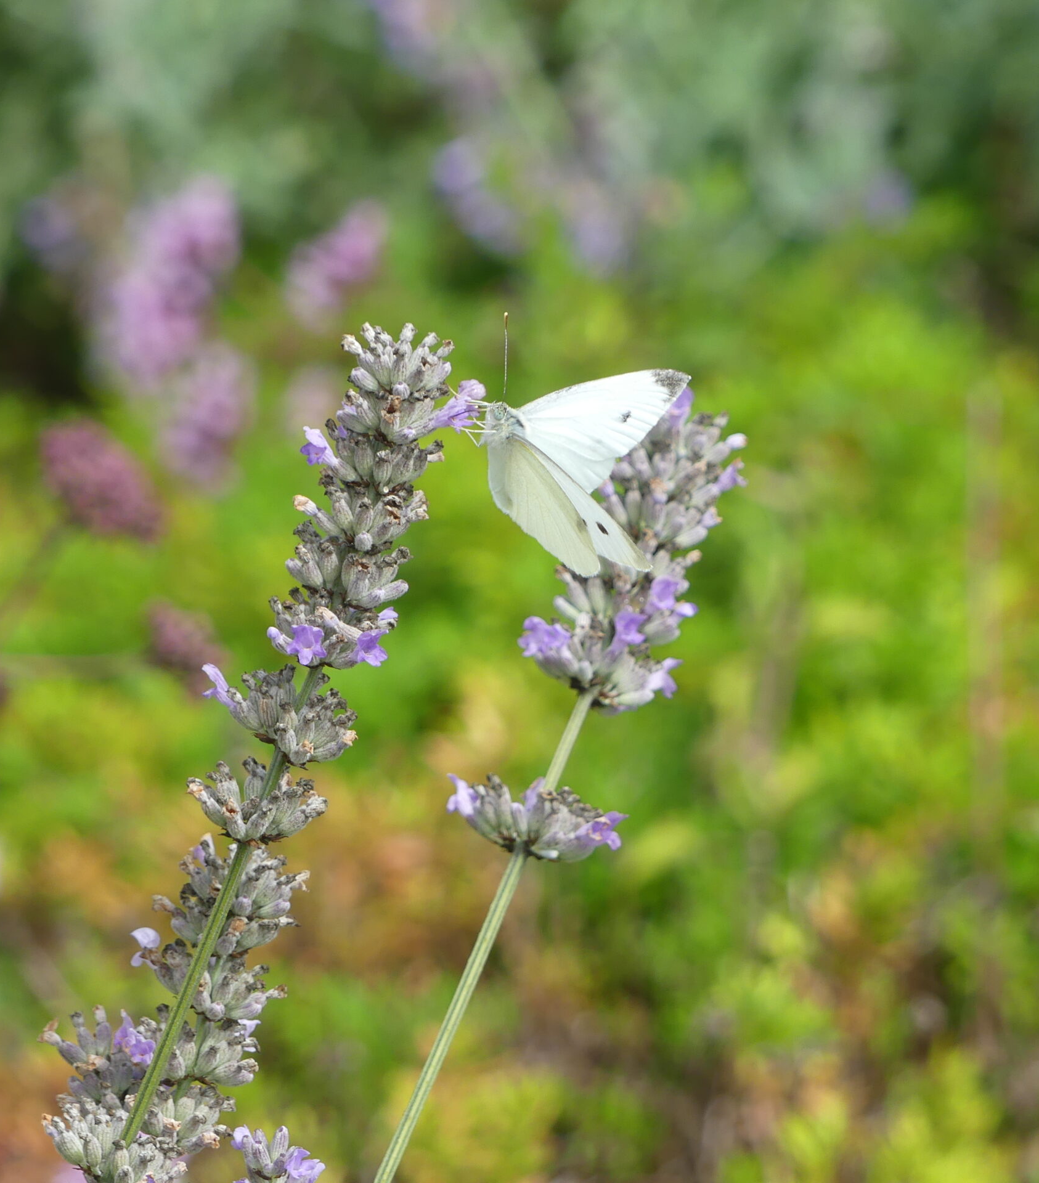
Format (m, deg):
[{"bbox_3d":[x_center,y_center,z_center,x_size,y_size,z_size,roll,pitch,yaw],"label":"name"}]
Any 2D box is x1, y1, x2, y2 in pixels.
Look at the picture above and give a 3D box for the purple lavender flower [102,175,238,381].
[{"bbox_3d":[-0.056,-0.050,2.650,0.016,0.032,0.016,19,16,0],"label":"purple lavender flower"}]

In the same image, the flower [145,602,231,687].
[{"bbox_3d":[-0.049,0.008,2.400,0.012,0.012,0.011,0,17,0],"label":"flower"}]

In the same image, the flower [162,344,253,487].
[{"bbox_3d":[-0.049,-0.028,2.600,0.012,0.021,0.012,15,16,0],"label":"flower"}]

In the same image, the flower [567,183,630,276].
[{"bbox_3d":[0.015,-0.068,3.100,0.012,0.017,0.011,0,17,0],"label":"flower"}]

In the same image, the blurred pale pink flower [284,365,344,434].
[{"bbox_3d":[-0.033,-0.031,2.620,0.011,0.011,0.011,0,22,0],"label":"blurred pale pink flower"}]

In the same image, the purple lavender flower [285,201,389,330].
[{"bbox_3d":[-0.029,-0.053,2.650,0.010,0.021,0.010,29,15,0],"label":"purple lavender flower"}]

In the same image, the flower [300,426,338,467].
[{"bbox_3d":[-0.026,-0.019,2.150,0.005,0.005,0.005,11,20,32],"label":"flower"}]

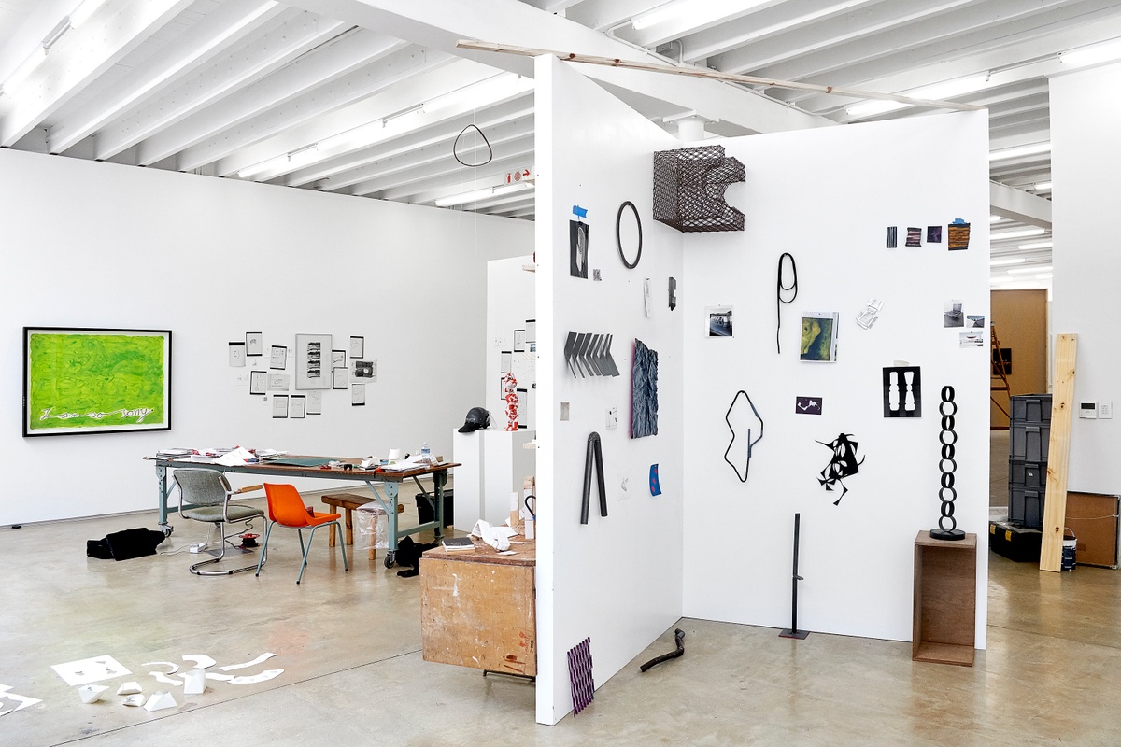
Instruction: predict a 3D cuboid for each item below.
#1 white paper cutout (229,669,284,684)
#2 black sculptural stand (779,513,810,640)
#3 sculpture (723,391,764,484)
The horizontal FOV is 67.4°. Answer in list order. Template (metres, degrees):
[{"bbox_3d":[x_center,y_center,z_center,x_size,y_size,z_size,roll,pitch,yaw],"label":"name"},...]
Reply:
[{"bbox_3d":[-1.594,1.603,4.438,0.300,0.010,0.143,-1,1,-37],"label":"white paper cutout"},{"bbox_3d":[1.482,1.267,5.309,0.155,0.765,0.172,0,0,24],"label":"black sculptural stand"},{"bbox_3d":[1.156,0.400,5.313,0.240,0.580,0.040,0,1,21],"label":"sculpture"}]

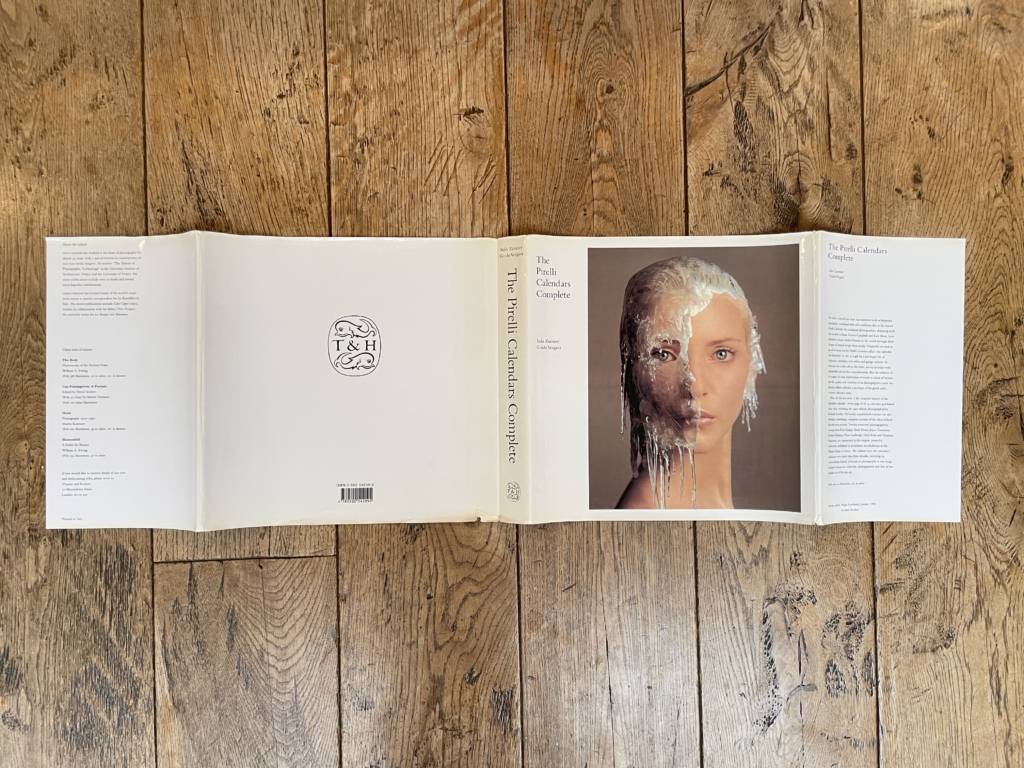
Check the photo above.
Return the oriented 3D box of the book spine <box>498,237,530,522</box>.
[{"bbox_3d":[0.003,-0.004,0.765,0.032,0.015,0.285,-1,89,6],"label":"book spine"}]

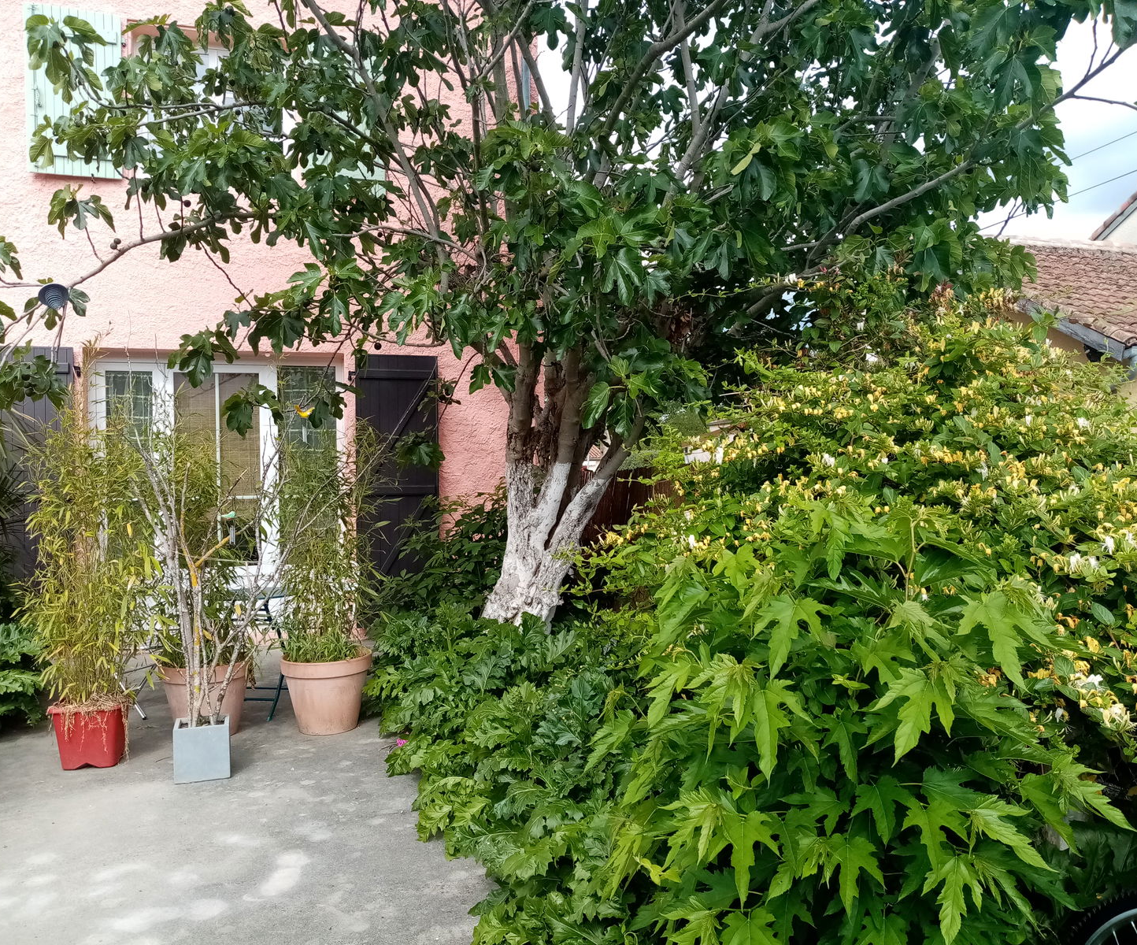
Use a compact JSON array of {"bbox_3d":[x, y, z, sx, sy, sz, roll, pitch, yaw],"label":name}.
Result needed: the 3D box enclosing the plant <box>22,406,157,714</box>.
[{"bbox_3d":[-2.444,0.415,4.860,0.610,1.490,0.540,-1,2,-19],"label":"plant"}]

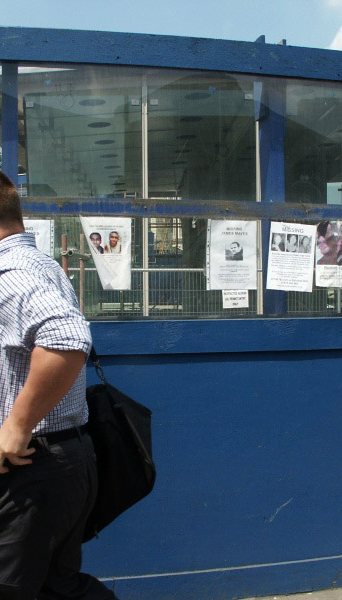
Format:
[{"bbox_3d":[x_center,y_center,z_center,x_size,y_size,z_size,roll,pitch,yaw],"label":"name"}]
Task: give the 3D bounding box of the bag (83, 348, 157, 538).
[{"bbox_3d":[-0.165,0.425,1.730,0.180,0.360,0.360,0,1,-2],"label":"bag"}]

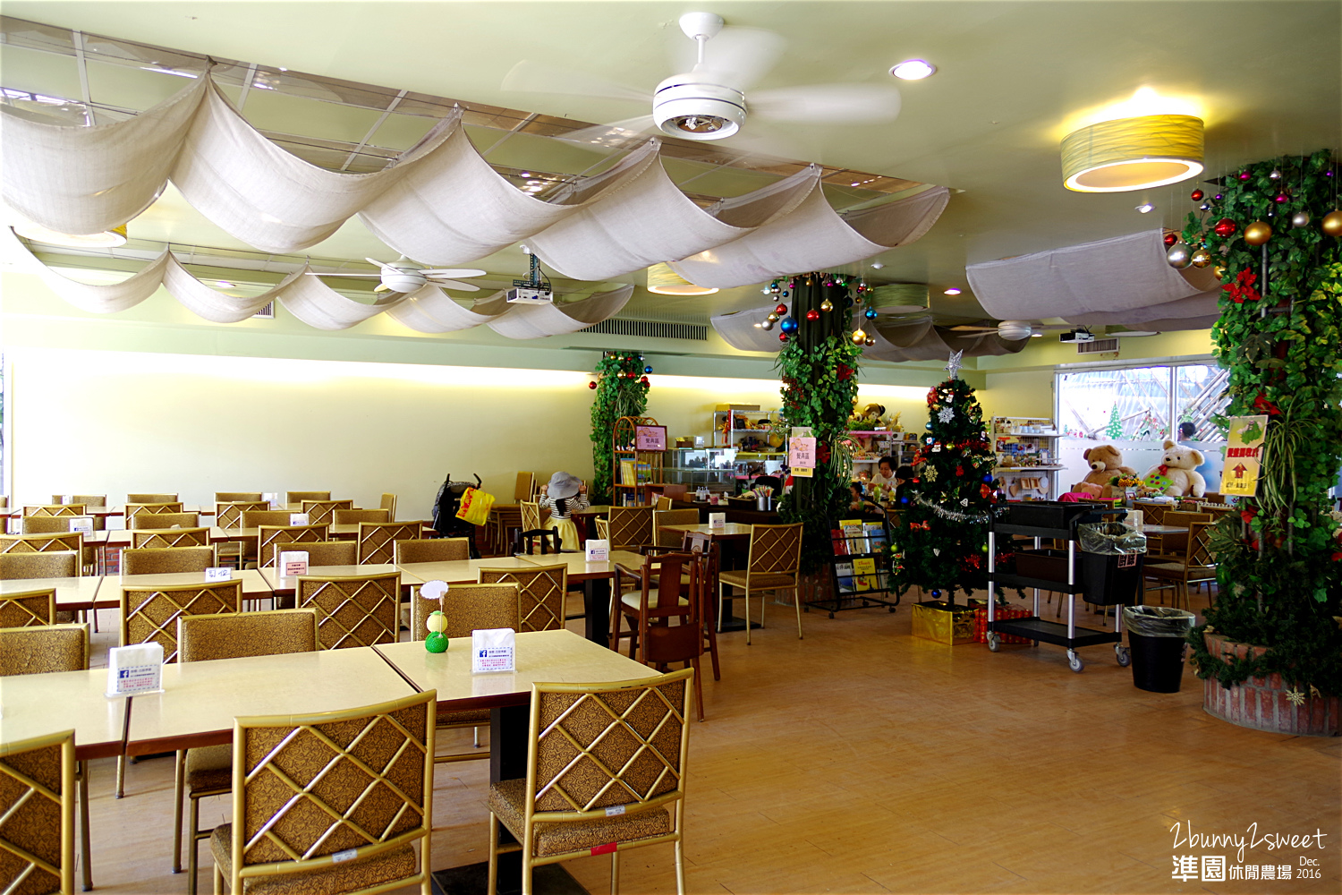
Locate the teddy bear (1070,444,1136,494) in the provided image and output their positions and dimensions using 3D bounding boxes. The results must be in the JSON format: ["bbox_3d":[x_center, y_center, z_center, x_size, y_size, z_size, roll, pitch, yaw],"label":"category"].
[{"bbox_3d":[6.091,0.347,12.600,0.620,0.800,0.720,0,1,-28],"label":"teddy bear"}]

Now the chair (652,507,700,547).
[{"bbox_3d":[0.143,0.996,7.802,0.460,0.869,0.510,1,1,-24],"label":"chair"}]

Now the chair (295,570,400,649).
[{"bbox_3d":[-1.470,0.963,4.035,0.460,0.843,0.500,1,1,-24],"label":"chair"}]

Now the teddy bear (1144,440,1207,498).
[{"bbox_3d":[6.701,0.311,11.900,0.620,0.820,0.670,0,1,-28],"label":"teddy bear"}]

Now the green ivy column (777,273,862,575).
[{"bbox_3d":[1.364,-0.128,8.136,0.740,2.790,0.740,1,1,0],"label":"green ivy column"}]

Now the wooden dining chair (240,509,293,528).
[{"bbox_3d":[-3.138,0.959,7.065,0.460,0.869,0.510,0,1,-28],"label":"wooden dining chair"}]

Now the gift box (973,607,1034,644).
[{"bbox_3d":[2.490,1.326,6.746,0.350,0.240,0.300,1,1,5],"label":"gift box"}]

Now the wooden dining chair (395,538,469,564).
[{"bbox_3d":[-1.291,0.957,4.995,0.460,0.843,0.500,1,1,-26],"label":"wooden dining chair"}]

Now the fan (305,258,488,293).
[{"bbox_3d":[-1.939,-1.367,6.500,1.380,0.440,1.380,0,0,-30],"label":"fan"}]

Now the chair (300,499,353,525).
[{"bbox_3d":[-3.354,0.917,8.644,0.460,0.855,0.510,1,1,-29],"label":"chair"}]

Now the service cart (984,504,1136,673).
[{"bbox_3d":[2.583,0.914,6.025,0.480,1.020,0.820,1,1,-29],"label":"service cart"}]

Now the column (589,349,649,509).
[{"bbox_3d":[-0.655,0.047,11.400,0.740,2.570,0.720,1,0,0],"label":"column"}]

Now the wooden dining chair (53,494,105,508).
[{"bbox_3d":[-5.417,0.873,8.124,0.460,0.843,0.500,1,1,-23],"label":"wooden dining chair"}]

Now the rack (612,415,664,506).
[{"bbox_3d":[-0.373,0.520,10.042,0.330,1.710,0.590,1,1,-29],"label":"rack"}]

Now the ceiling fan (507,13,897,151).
[{"bbox_3d":[0.105,-1.322,3.177,1.420,0.385,1.420,1,1,-29],"label":"ceiling fan"}]

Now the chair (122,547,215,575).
[{"bbox_3d":[-2.639,0.989,4.682,0.460,0.869,0.510,0,1,-28],"label":"chair"}]

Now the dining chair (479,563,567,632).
[{"bbox_3d":[-0.839,1.014,4.621,0.460,0.869,0.510,0,1,-27],"label":"dining chair"}]

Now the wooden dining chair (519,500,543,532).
[{"bbox_3d":[-1.121,0.930,8.352,0.500,0.843,0.460,1,1,-29],"label":"wooden dining chair"}]

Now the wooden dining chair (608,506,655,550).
[{"bbox_3d":[-0.474,0.961,8.416,0.460,0.855,0.510,1,1,-29],"label":"wooden dining chair"}]

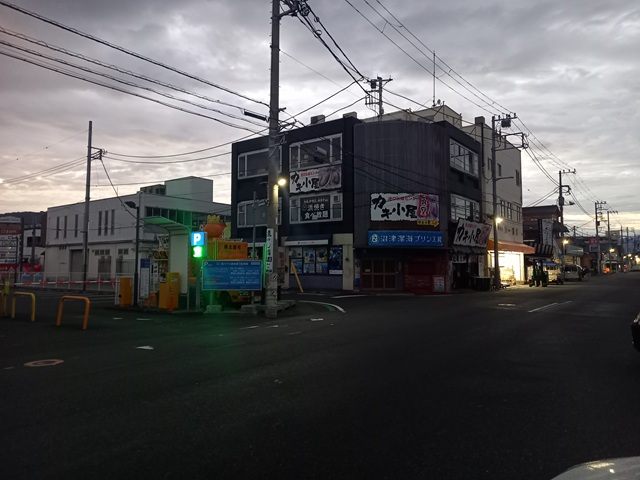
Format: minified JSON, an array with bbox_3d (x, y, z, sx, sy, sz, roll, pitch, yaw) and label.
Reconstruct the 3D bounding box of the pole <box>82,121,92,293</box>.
[{"bbox_3d":[-14.055,-2.099,27.977,0.280,10.300,0.280,-2,-4,38],"label":"pole"}]

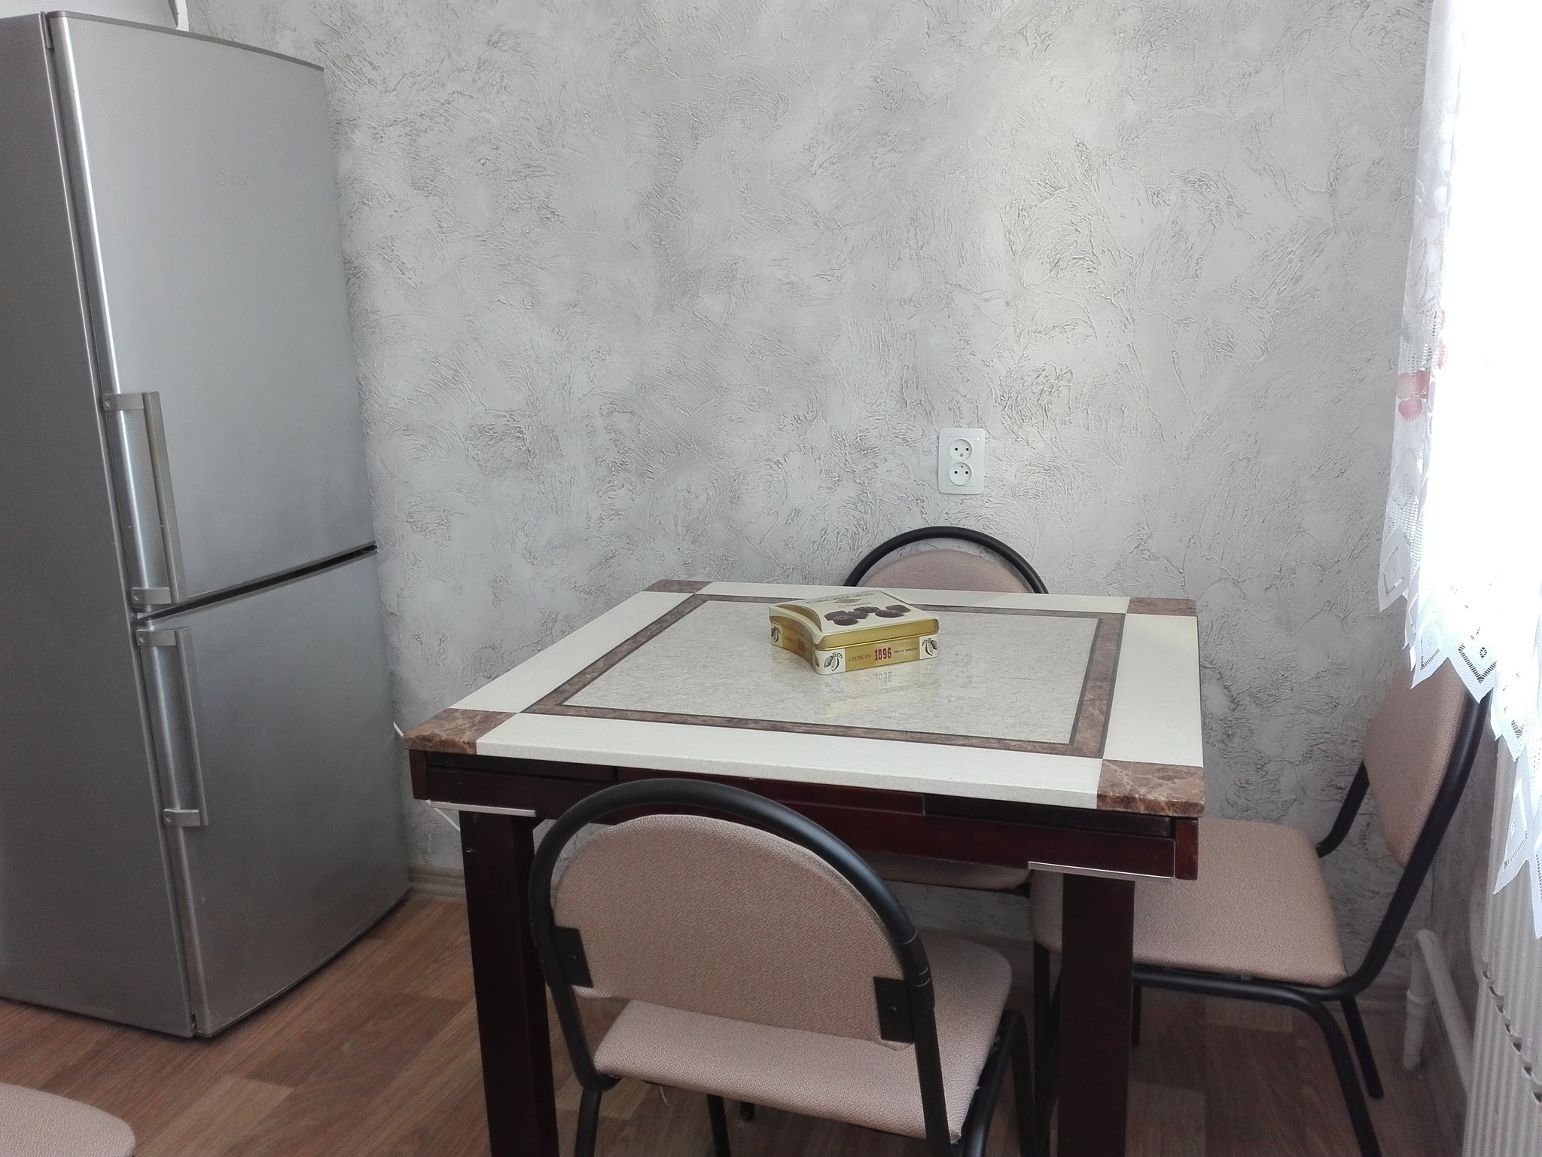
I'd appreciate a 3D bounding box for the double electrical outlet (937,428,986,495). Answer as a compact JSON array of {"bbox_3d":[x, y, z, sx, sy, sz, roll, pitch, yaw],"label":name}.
[{"bbox_3d":[0.333,-0.204,2.100,0.080,0.115,0.012,2,13,18],"label":"double electrical outlet"}]

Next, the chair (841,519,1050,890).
[{"bbox_3d":[0.243,0.386,1.978,0.430,0.840,0.510,2,13,18],"label":"chair"}]

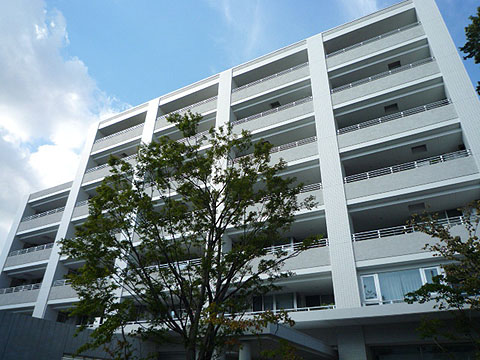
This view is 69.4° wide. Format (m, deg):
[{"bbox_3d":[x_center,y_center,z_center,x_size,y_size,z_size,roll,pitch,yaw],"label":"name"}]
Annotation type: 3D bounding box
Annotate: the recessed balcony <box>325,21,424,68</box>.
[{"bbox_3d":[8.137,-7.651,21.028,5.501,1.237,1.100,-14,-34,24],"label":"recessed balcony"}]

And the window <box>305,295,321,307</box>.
[{"bbox_3d":[3.497,5.847,16.463,0.693,0.700,0.100,-14,-35,24],"label":"window"}]

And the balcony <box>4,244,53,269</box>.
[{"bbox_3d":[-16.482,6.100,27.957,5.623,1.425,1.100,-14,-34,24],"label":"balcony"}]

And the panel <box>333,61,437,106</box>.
[{"bbox_3d":[7.586,-5.008,18.472,5.335,0.885,0.180,-14,-35,24],"label":"panel"}]

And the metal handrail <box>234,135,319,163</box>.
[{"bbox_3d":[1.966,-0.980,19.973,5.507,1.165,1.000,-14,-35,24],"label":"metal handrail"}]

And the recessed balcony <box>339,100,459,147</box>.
[{"bbox_3d":[8.016,-2.321,17.913,5.500,1.200,1.400,-14,-33,25],"label":"recessed balcony"}]

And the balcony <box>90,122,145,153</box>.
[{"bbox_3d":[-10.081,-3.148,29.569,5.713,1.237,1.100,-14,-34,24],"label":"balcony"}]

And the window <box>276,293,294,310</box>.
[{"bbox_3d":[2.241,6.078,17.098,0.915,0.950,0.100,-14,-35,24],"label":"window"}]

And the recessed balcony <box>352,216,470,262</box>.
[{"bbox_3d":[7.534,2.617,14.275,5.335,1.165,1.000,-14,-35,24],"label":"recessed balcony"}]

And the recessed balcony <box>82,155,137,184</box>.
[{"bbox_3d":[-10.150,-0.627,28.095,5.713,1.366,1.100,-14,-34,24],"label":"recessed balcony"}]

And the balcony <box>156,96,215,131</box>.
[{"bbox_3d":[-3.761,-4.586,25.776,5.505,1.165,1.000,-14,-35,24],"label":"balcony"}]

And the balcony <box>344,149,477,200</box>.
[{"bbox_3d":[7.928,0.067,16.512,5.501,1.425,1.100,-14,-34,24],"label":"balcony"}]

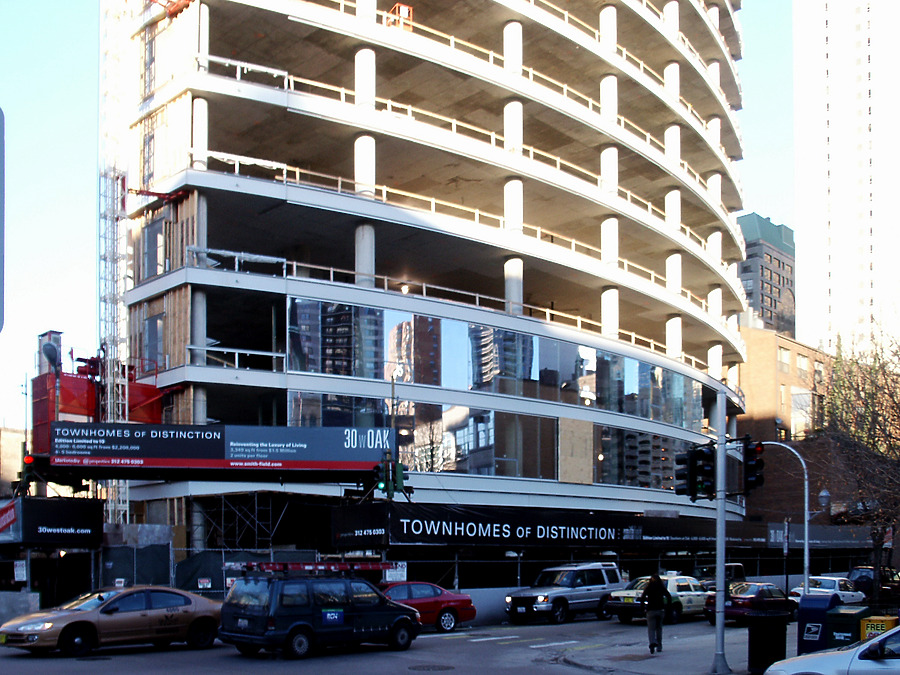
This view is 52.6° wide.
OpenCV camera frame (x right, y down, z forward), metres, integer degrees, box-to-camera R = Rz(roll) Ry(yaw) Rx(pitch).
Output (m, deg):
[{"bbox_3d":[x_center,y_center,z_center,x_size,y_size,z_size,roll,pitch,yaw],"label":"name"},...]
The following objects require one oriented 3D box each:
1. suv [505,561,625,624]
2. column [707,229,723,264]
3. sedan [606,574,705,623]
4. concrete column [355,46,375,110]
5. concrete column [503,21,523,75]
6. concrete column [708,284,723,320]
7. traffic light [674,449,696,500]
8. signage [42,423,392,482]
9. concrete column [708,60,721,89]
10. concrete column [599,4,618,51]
[{"bbox_3d":[4.100,9.040,32.300,1.890,1.950,4.700,-11,-17,39],"label":"suv"},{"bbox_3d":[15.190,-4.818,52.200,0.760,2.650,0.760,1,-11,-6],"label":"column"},{"bbox_3d":[7.334,8.645,30.200,1.960,1.500,5.350,-8,-12,43],"label":"sedan"},{"bbox_3d":[-3.529,-10.690,38.000,0.860,2.950,0.860,0,-13,0],"label":"concrete column"},{"bbox_3d":[2.700,-12.086,39.000,0.780,2.950,0.780,0,-9,0],"label":"concrete column"},{"bbox_3d":[15.551,-1.581,53.300,0.800,2.950,0.800,-8,-12,43],"label":"concrete column"},{"bbox_3d":[4.094,2.361,15.800,0.400,0.860,0.300,-10,-15,40],"label":"traffic light"},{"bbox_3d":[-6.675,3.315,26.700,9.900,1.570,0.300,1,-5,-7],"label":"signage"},{"bbox_3d":[15.812,-15.065,54.400,0.800,2.950,0.800,-8,-12,43],"label":"concrete column"},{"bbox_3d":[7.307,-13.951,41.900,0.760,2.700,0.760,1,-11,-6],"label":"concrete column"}]

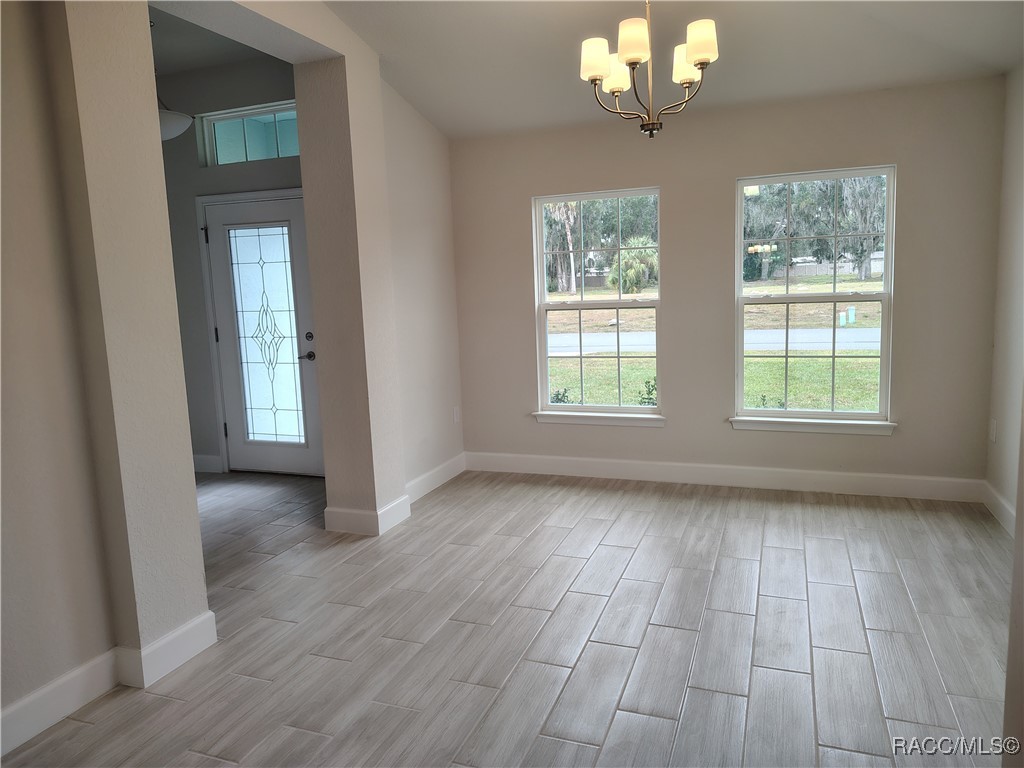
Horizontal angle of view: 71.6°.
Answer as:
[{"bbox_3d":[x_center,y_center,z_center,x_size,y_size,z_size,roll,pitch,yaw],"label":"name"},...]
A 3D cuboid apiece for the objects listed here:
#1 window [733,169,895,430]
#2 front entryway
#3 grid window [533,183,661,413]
[{"bbox_3d":[1.875,-0.519,4.446,0.911,1.554,0.120,1,8,21],"label":"window"},{"bbox_3d":[-1.832,-0.347,5.354,1.037,2.127,0.100,1,8,21],"label":"front entryway"},{"bbox_3d":[0.603,-0.551,4.946,0.878,1.511,0.100,1,8,21],"label":"grid window"}]

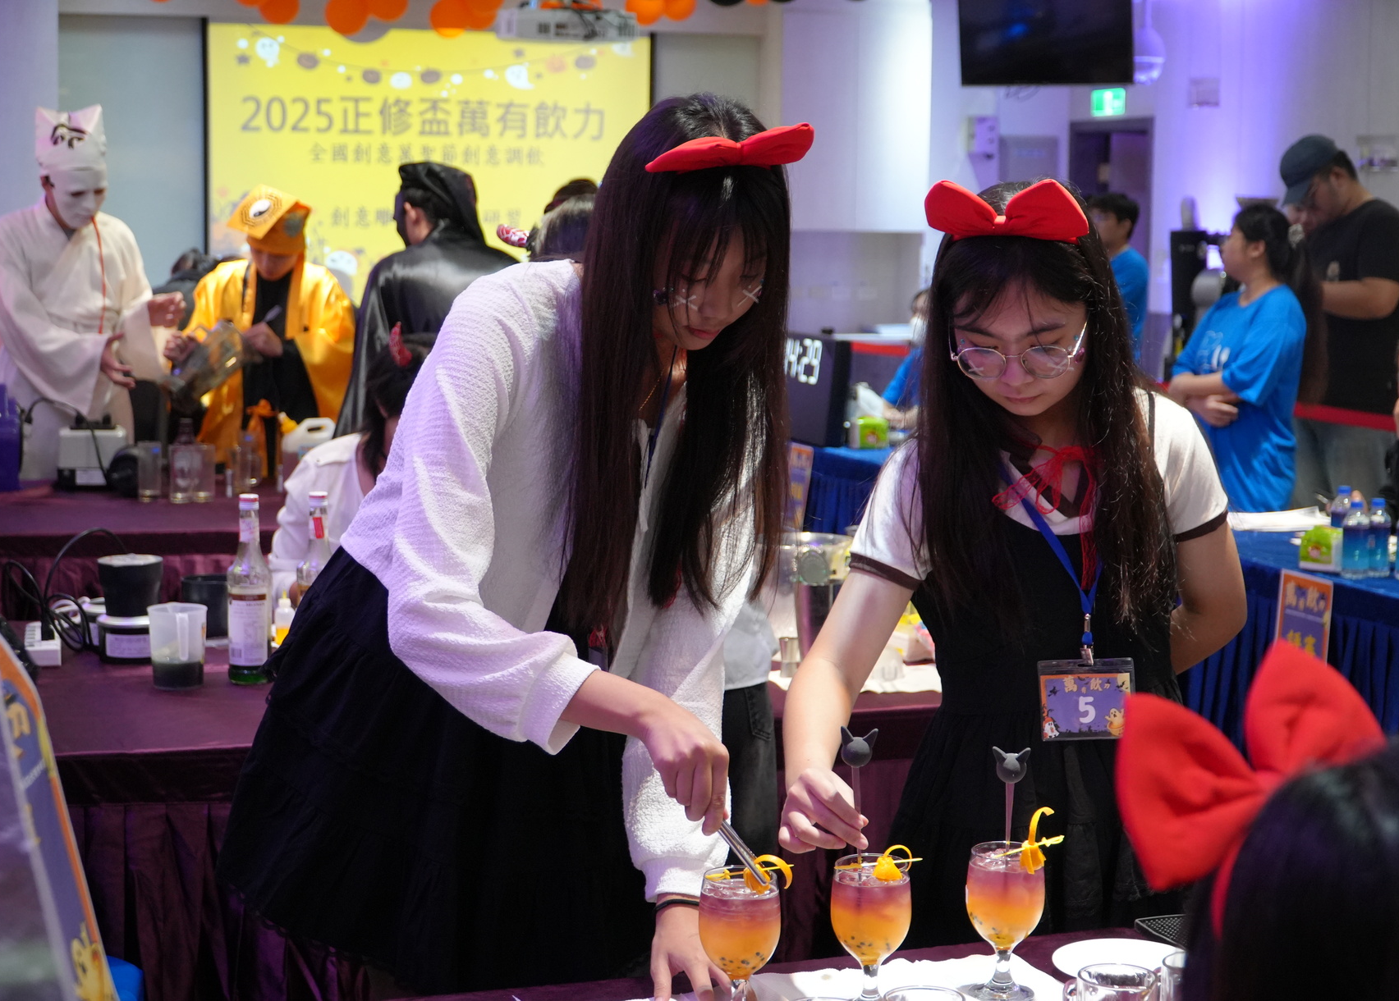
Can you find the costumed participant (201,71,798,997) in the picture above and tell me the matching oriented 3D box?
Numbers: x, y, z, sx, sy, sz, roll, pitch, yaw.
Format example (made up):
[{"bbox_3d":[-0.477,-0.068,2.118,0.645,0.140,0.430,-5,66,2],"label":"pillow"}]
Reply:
[{"bbox_3d":[-0.185,0.393,2.130,0.520,1.560,0.650,-4,7,-37],"label":"costumed participant"}]

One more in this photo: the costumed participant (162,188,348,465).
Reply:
[{"bbox_3d":[-1.439,-0.174,6.950,0.650,1.670,0.550,1,6,0],"label":"costumed participant"}]

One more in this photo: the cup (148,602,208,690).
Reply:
[{"bbox_3d":[-0.819,0.230,3.341,0.091,0.126,0.118,-1,6,-19],"label":"cup"}]

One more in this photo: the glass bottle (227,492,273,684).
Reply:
[{"bbox_3d":[-0.716,0.139,3.385,0.071,0.300,0.071,-1,6,-11],"label":"glass bottle"}]

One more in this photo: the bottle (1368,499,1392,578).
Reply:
[{"bbox_3d":[1.545,0.081,4.815,0.061,0.171,0.061,1,6,0],"label":"bottle"}]

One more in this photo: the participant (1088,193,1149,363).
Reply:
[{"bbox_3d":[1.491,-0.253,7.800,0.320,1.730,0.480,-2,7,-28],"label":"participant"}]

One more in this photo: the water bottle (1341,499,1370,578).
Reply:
[{"bbox_3d":[1.472,0.085,4.767,0.061,0.171,0.061,1,6,0],"label":"water bottle"}]

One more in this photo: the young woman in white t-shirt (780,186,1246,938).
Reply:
[{"bbox_3d":[0.325,0.425,2.220,0.490,1.490,0.480,1,6,3],"label":"young woman in white t-shirt"}]

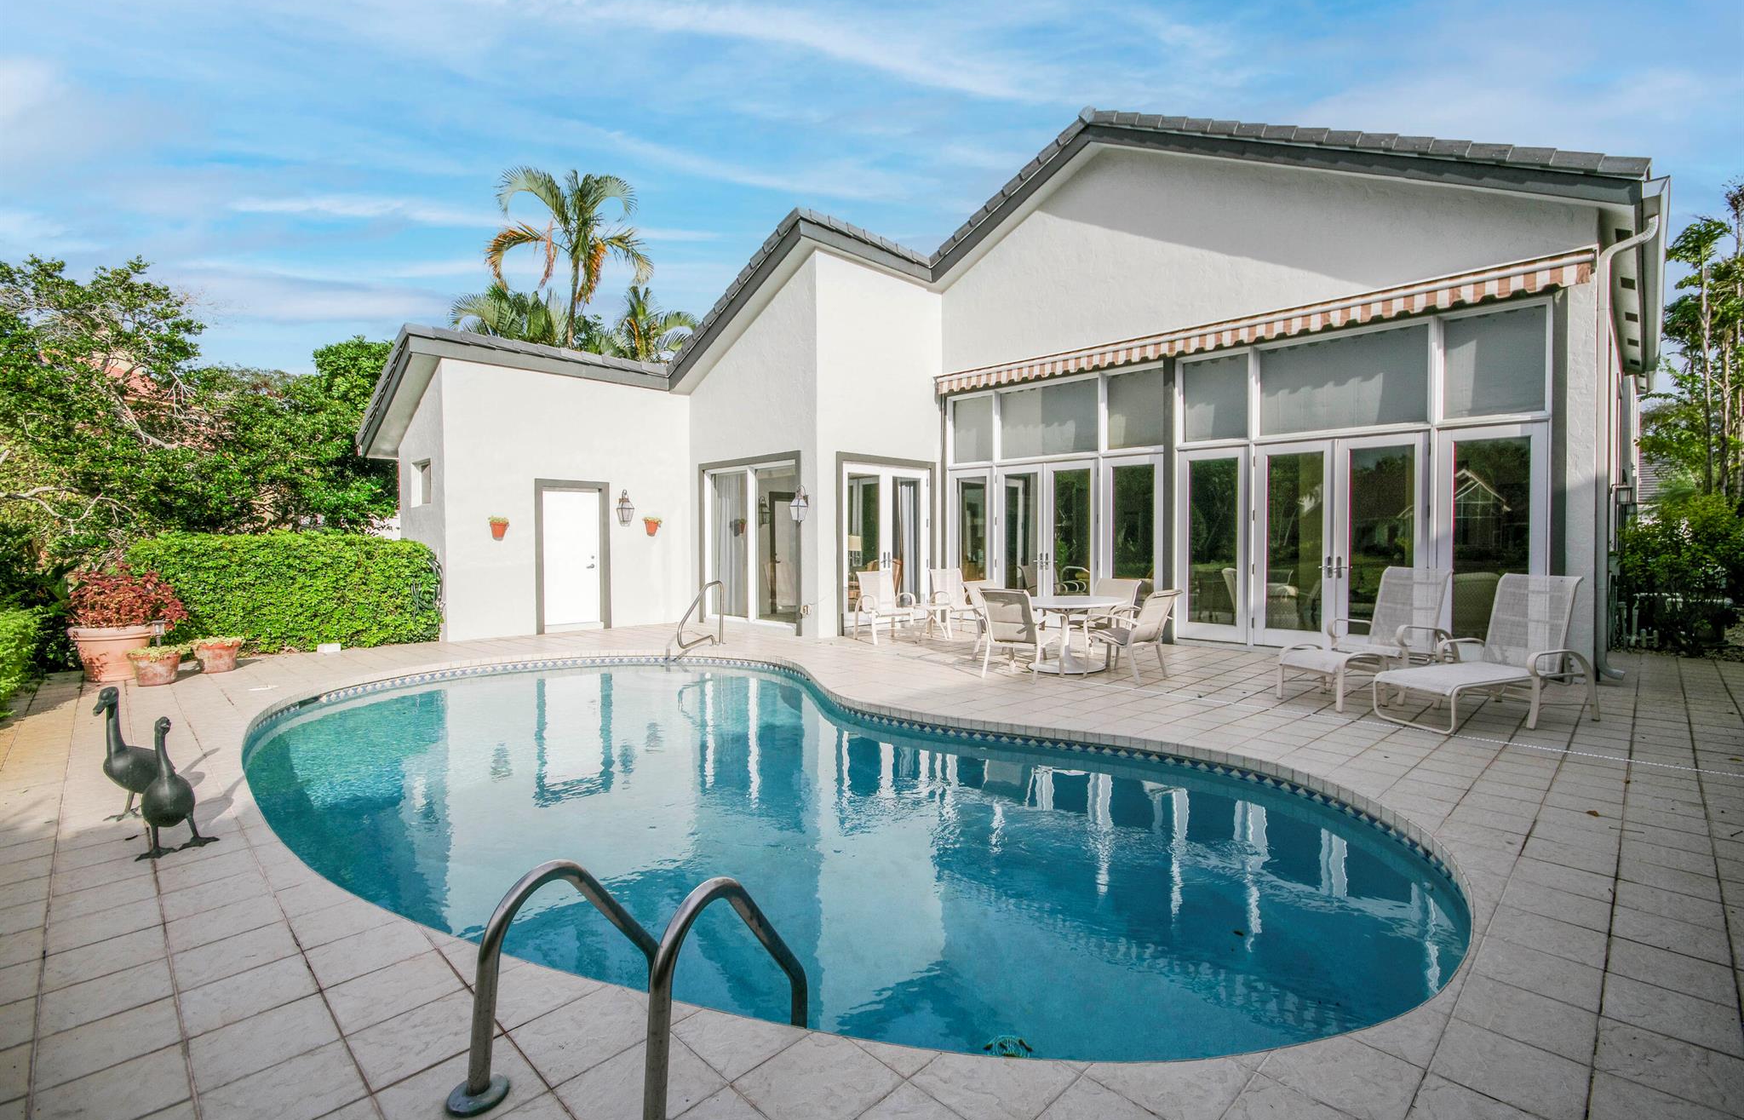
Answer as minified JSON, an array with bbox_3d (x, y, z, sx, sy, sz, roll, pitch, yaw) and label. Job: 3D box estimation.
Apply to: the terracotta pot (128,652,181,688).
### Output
[{"bbox_3d":[-6.941,1.064,7.038,0.350,0.280,0.350,-2,3,-45],"label":"terracotta pot"}]

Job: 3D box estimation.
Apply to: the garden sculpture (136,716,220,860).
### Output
[{"bbox_3d":[-3.211,1.007,3.340,0.420,0.600,0.270,2,3,44],"label":"garden sculpture"}]

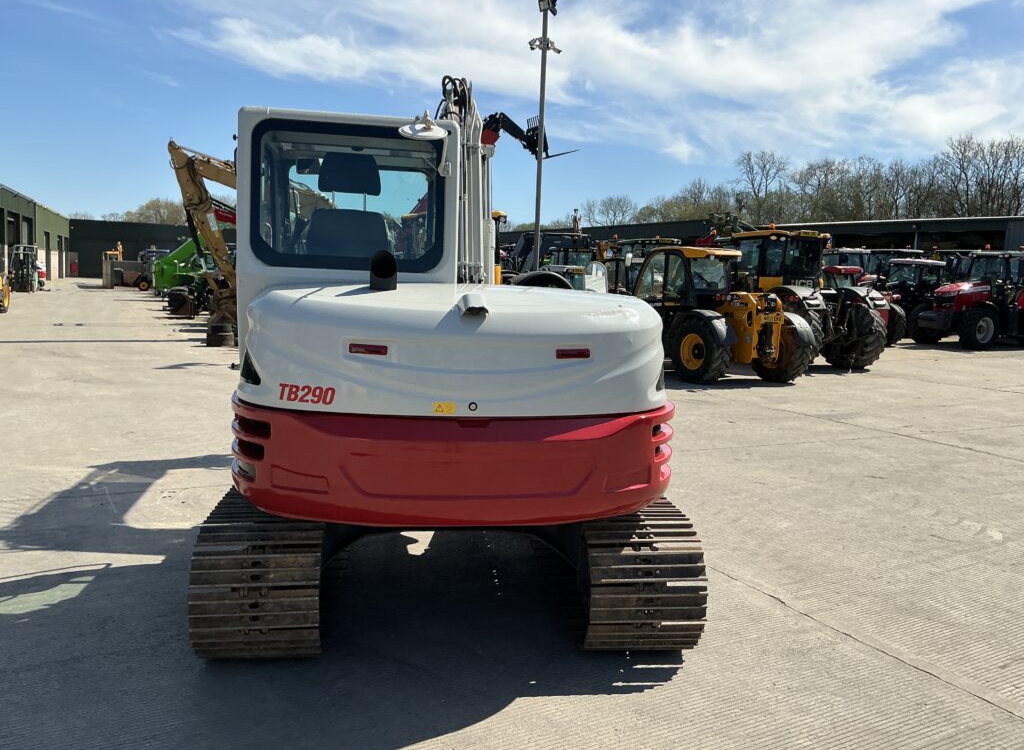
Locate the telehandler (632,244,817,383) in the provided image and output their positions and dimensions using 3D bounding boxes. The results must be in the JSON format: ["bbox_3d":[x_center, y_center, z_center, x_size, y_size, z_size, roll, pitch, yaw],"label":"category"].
[{"bbox_3d":[3.524,-1.282,16.648,2.300,2.480,4.800,-1,8,-27],"label":"telehandler"}]

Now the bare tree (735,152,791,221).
[{"bbox_3d":[21.861,-13.099,73.881,5.200,13.700,5.200,2,7,0],"label":"bare tree"}]

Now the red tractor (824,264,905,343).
[{"bbox_3d":[11.494,-2.461,28.190,2.100,2.650,4.200,0,7,-13],"label":"red tractor"}]

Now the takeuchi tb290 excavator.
[{"bbox_3d":[-0.513,-0.647,6.138,2.280,3.420,6.100,1,7,-7],"label":"takeuchi tb290 excavator"}]

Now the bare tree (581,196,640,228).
[{"bbox_3d":[10.891,-14.623,93.886,6.800,11.240,6.800,2,7,0],"label":"bare tree"}]

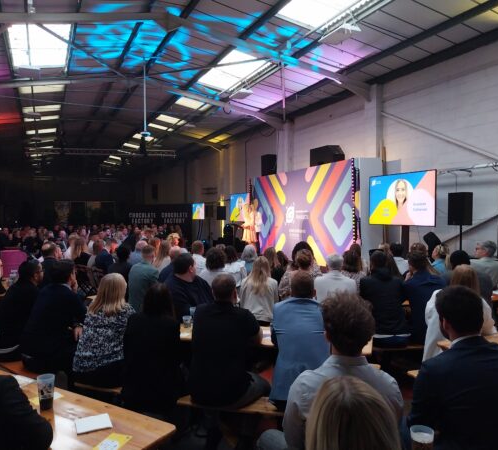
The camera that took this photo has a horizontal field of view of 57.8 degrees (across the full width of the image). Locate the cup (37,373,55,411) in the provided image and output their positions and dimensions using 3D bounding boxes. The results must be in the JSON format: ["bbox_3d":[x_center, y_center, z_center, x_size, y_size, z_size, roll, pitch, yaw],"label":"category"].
[{"bbox_3d":[-0.930,0.765,2.070,0.086,0.148,0.086,0,1,0],"label":"cup"}]

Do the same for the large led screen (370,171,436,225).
[{"bbox_3d":[2.928,-0.480,8.656,0.070,0.990,1.740,-1,1,-25],"label":"large led screen"}]

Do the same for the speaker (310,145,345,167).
[{"bbox_3d":[2.029,-1.700,11.367,0.480,0.520,0.700,-1,2,-40],"label":"speaker"}]

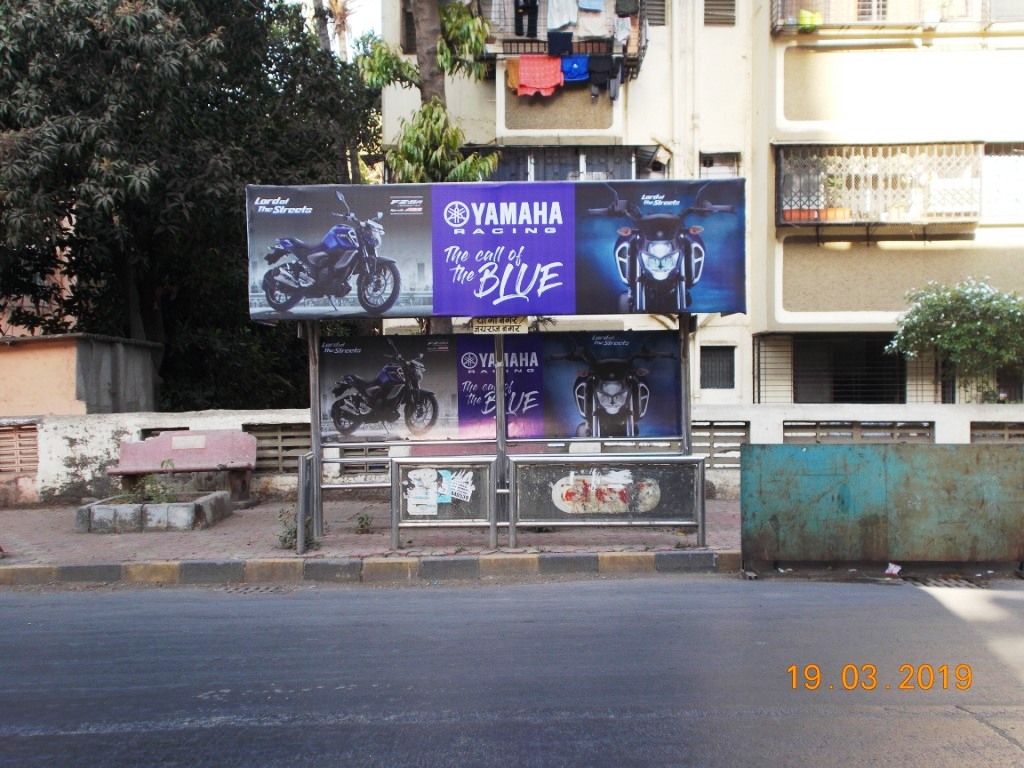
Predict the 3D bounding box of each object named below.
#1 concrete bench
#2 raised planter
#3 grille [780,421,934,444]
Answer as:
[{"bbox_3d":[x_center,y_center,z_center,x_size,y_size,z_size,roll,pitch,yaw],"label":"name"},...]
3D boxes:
[{"bbox_3d":[-3.890,0.973,15.350,1.670,0.850,0.570,-1,1,-8],"label":"concrete bench"},{"bbox_3d":[-3.840,1.365,14.170,1.360,0.280,1.580,-1,1,0],"label":"raised planter"},{"bbox_3d":[4.165,0.719,15.600,1.770,0.570,0.100,0,1,6],"label":"grille"}]

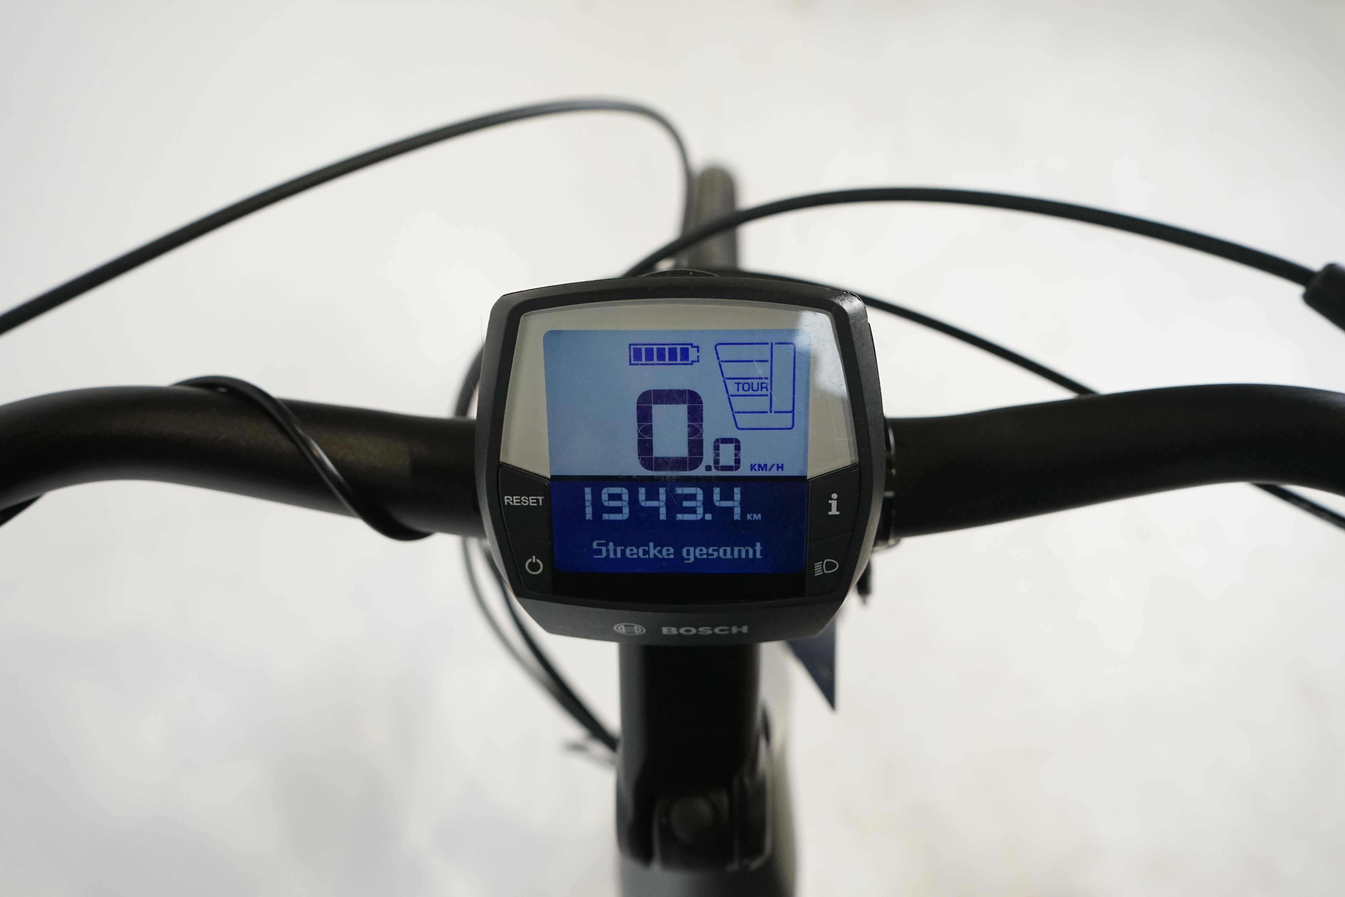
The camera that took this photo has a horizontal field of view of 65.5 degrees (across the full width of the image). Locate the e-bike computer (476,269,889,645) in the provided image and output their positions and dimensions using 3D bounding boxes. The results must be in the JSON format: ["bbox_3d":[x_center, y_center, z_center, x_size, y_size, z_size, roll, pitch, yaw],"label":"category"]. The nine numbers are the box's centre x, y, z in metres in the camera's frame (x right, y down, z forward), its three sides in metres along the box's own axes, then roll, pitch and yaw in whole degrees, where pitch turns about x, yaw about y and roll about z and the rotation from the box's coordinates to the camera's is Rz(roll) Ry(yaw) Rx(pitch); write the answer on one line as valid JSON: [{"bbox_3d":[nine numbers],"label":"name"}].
[{"bbox_3d":[0.002,0.004,0.251,0.096,0.092,0.031,0,16,3],"label":"e-bike computer"}]

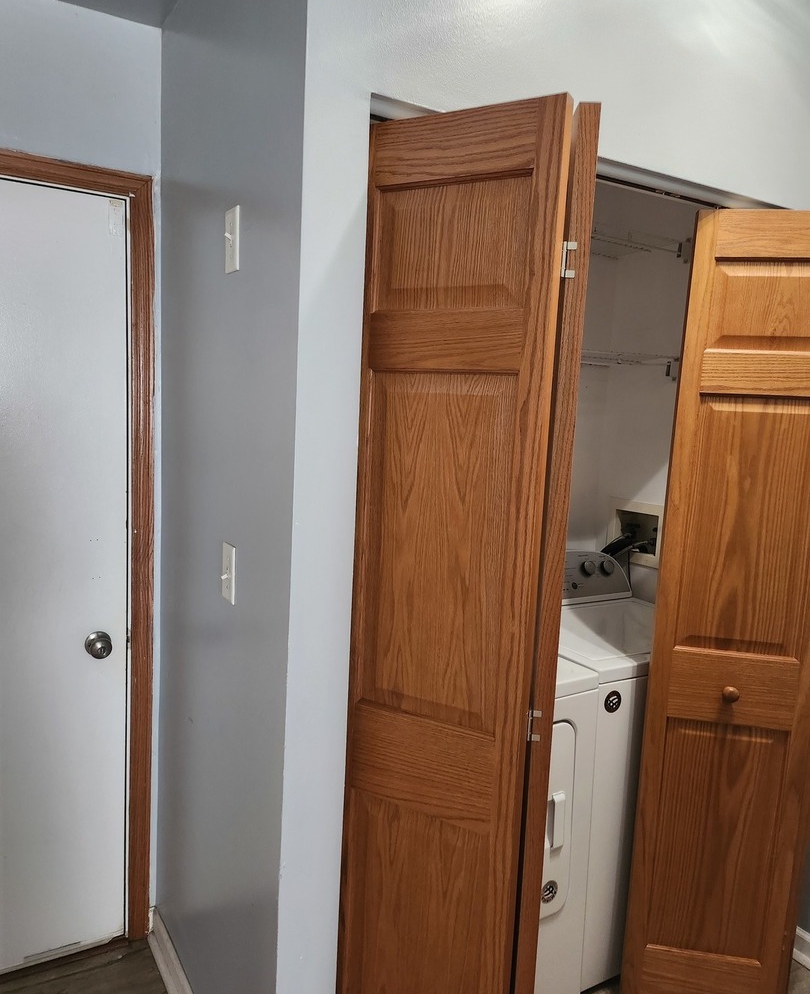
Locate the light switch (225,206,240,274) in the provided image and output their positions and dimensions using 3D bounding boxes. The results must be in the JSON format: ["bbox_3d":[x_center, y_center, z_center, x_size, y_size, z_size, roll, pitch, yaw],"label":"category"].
[{"bbox_3d":[-0.332,-0.487,1.420,0.016,0.115,0.071,-2,9,-31],"label":"light switch"}]

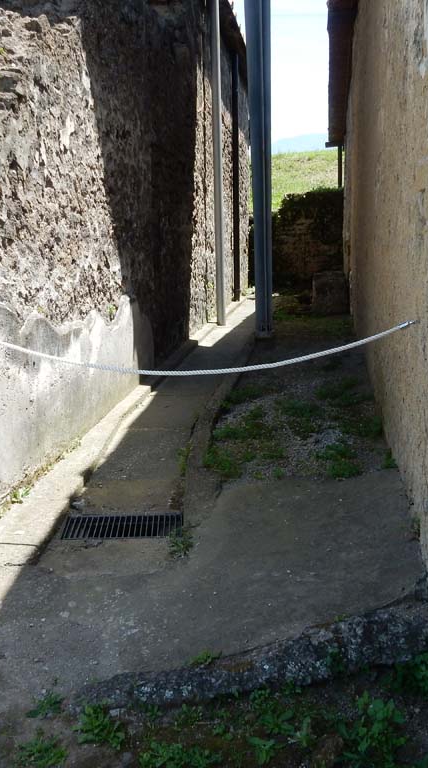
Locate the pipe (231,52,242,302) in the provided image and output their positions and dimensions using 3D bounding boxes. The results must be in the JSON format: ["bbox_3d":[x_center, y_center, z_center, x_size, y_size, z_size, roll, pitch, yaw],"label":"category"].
[{"bbox_3d":[0.380,-3.555,13.000,0.110,4.200,0.110,0,11,9],"label":"pipe"}]

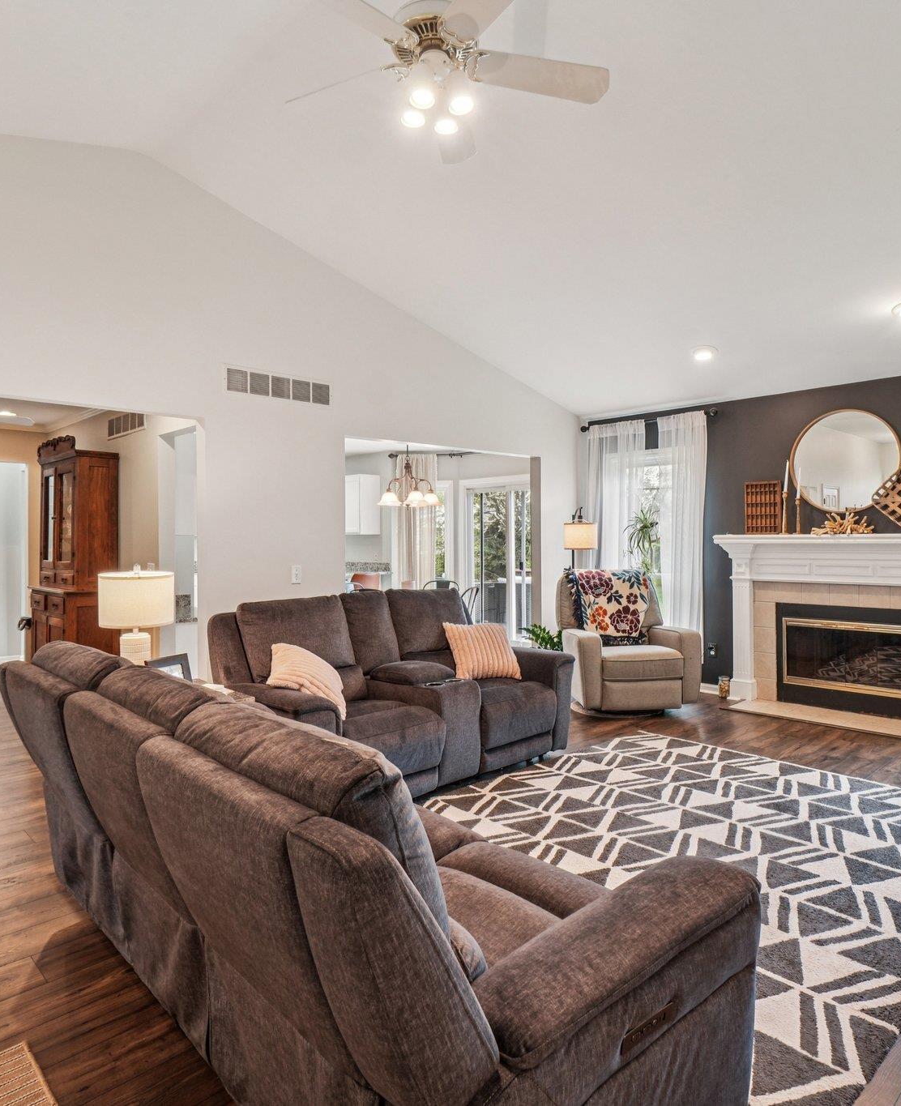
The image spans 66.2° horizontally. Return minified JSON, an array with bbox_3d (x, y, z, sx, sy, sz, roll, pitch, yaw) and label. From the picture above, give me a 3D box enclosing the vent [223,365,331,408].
[{"bbox_3d":[-1.101,-1.088,4.530,0.810,0.195,0.030,-1,1,-44],"label":"vent"}]

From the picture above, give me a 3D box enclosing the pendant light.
[{"bbox_3d":[-0.407,-0.837,6.892,0.620,0.770,0.620,0,1,0],"label":"pendant light"}]

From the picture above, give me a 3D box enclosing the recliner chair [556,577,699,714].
[{"bbox_3d":[1.283,0.688,5.408,0.910,1.030,0.930,0,1,-10],"label":"recliner chair"}]

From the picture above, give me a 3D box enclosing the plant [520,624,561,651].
[{"bbox_3d":[0.826,0.887,5.754,0.460,0.590,0.460,-1,1,-44],"label":"plant"}]

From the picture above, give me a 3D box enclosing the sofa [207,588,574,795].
[{"bbox_3d":[-0.276,0.745,3.879,1.950,0.990,0.970,-1,1,-45],"label":"sofa"}]

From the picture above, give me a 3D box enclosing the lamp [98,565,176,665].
[{"bbox_3d":[-1.552,0.357,3.421,0.350,0.610,0.350,-1,1,-44],"label":"lamp"}]

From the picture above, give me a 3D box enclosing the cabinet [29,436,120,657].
[{"bbox_3d":[-3.032,0.178,5.551,0.410,2.100,1.050,-1,1,-45],"label":"cabinet"}]

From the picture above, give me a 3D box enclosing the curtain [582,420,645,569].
[{"bbox_3d":[1.520,-0.151,6.480,0.110,2.170,0.680,-1,1,-44],"label":"curtain"}]

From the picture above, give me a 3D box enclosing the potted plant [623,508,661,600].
[{"bbox_3d":[1.686,0.386,6.076,0.450,1.620,0.450,-1,1,-45],"label":"potted plant"}]

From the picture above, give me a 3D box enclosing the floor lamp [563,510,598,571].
[{"bbox_3d":[1.178,0.395,6.292,0.320,1.600,0.320,0,1,11],"label":"floor lamp"}]

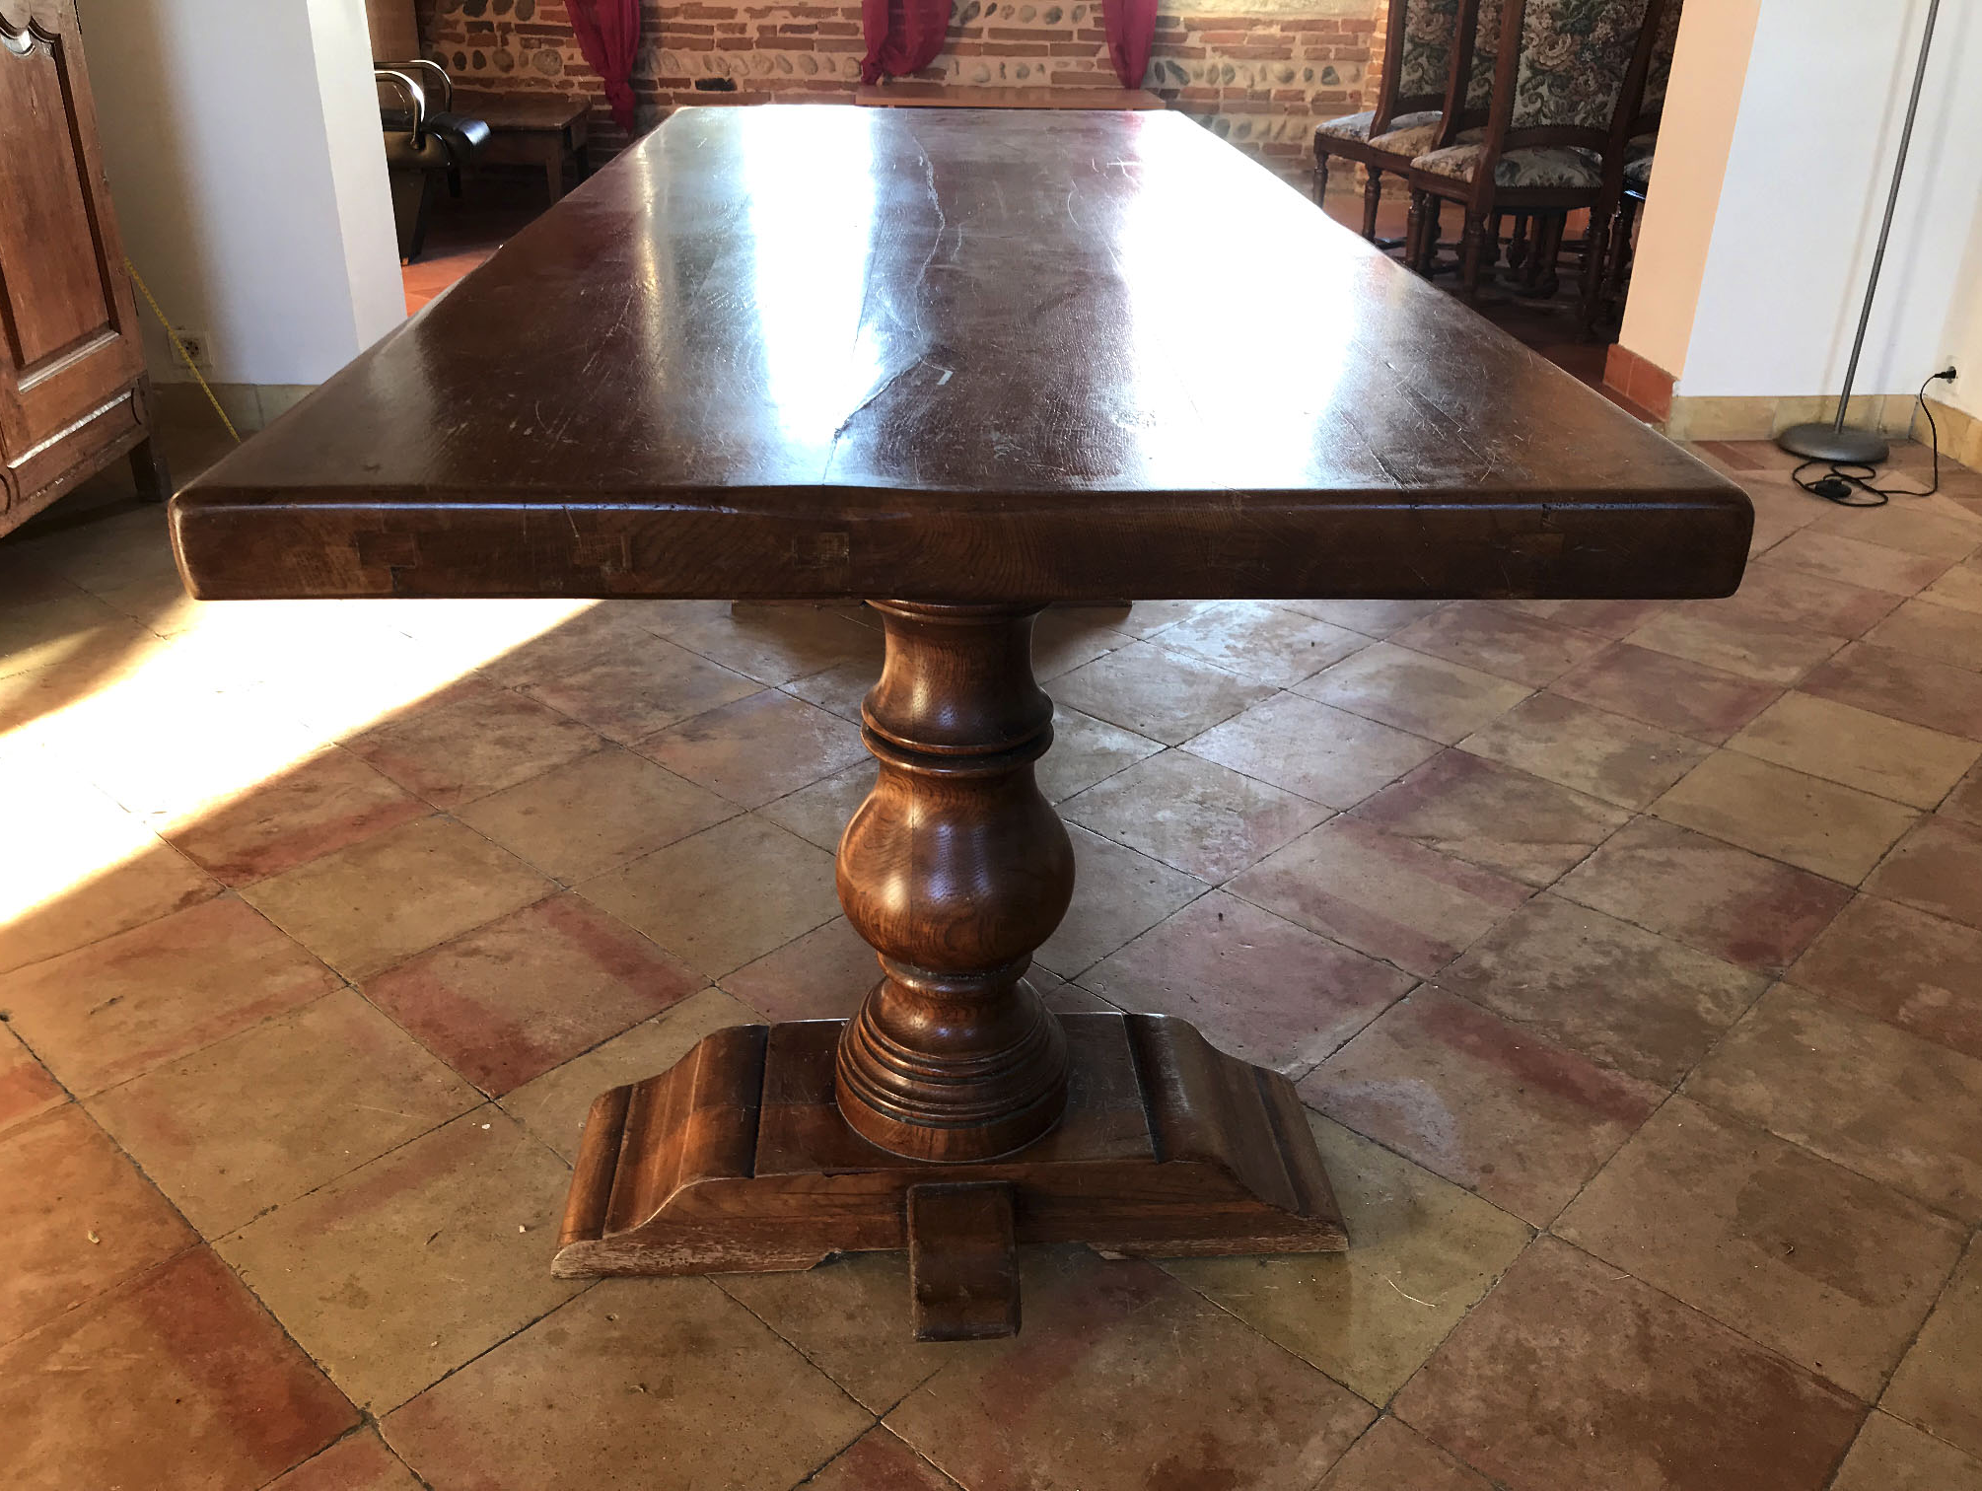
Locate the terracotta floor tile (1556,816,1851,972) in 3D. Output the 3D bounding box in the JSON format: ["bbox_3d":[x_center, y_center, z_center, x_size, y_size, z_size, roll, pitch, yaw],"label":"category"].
[{"bbox_3d":[0.883,0.186,2.000,0.275,0.020,0.275,23,34,38],"label":"terracotta floor tile"}]

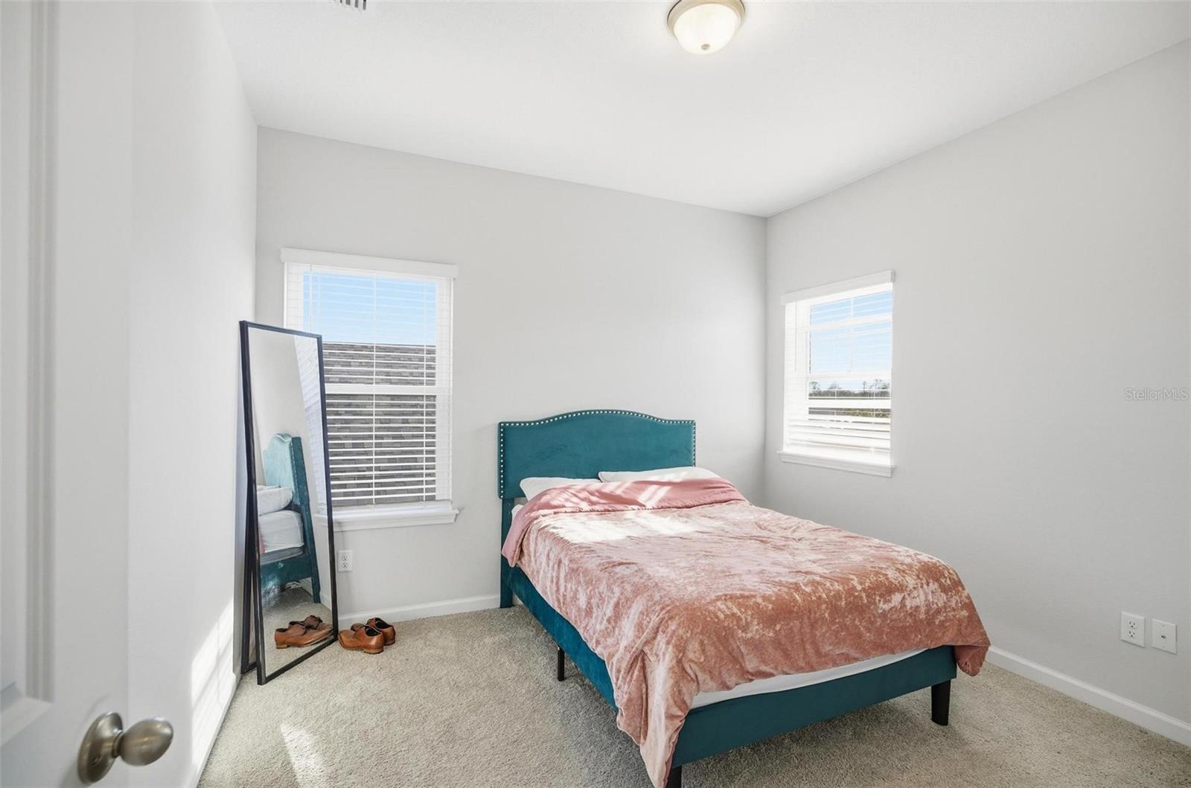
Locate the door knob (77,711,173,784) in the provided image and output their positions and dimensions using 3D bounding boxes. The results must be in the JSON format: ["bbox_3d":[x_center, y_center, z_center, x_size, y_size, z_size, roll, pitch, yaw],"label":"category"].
[{"bbox_3d":[-0.535,0.406,0.615,0.071,0.067,0.067,0,0,-14],"label":"door knob"}]

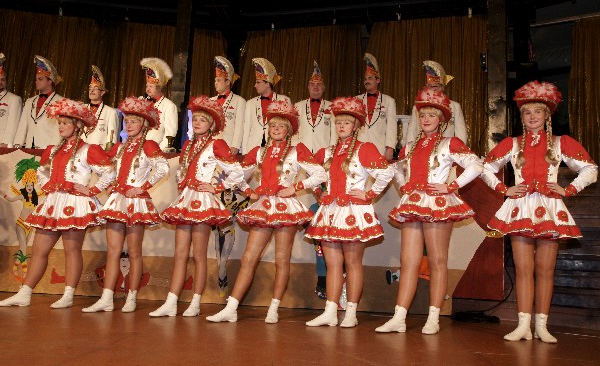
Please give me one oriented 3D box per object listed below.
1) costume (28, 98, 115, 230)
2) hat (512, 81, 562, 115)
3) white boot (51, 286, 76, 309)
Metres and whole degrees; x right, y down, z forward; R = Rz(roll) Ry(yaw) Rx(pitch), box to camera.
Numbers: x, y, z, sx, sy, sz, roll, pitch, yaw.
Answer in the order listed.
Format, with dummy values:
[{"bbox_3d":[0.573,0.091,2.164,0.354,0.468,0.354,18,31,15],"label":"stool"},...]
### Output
[{"bbox_3d":[-1.804,-0.122,3.990,0.646,1.020,0.444,1,-9,12],"label":"costume"},{"bbox_3d":[1.629,-0.583,3.424,0.293,0.192,0.323,-3,-10,32],"label":"hat"},{"bbox_3d":[-1.853,0.892,3.909,0.091,0.172,0.237,-3,-10,31],"label":"white boot"}]

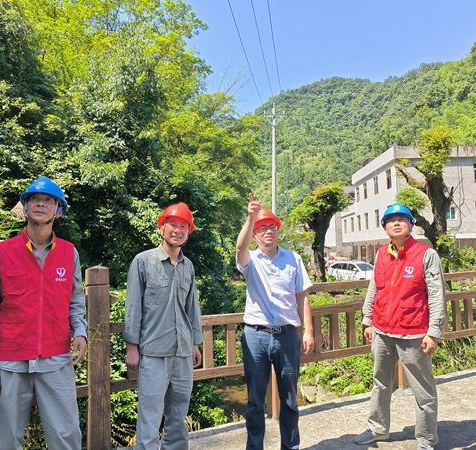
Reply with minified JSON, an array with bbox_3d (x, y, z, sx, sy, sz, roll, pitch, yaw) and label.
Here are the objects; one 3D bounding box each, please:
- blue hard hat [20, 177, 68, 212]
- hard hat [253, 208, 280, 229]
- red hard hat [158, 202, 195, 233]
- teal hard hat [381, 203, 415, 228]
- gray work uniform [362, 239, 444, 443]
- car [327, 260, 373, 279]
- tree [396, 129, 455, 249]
[{"bbox_3d":[-0.982,-0.169,2.400,0.220,0.155,0.280,3,-16,-9],"label":"blue hard hat"},{"bbox_3d":[0.210,-0.058,3.450,0.215,0.150,0.275,-4,-15,-11],"label":"hard hat"},{"bbox_3d":[-0.377,-0.058,2.900,0.220,0.155,0.280,8,-20,-17],"label":"red hard hat"},{"bbox_3d":[1.145,-0.084,3.340,0.220,0.155,0.280,-3,-20,26],"label":"teal hard hat"},{"bbox_3d":[1.199,0.861,3.370,0.540,1.430,0.360,-3,-4,35],"label":"gray work uniform"},{"bbox_3d":[8.450,3.400,32.700,1.800,1.630,4.500,1,-3,-29],"label":"car"},{"bbox_3d":[6.811,-0.472,17.000,2.200,6.000,2.100,-1,-3,0],"label":"tree"}]

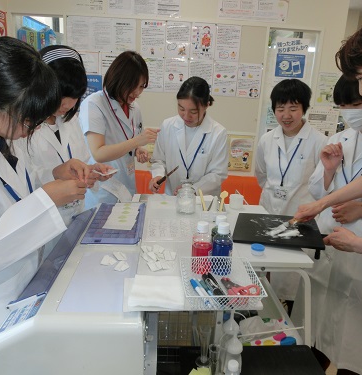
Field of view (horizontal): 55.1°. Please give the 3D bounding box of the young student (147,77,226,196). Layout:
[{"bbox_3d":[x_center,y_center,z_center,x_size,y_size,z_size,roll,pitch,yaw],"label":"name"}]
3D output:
[{"bbox_3d":[0.028,0.150,1.926,0.410,1.480,0.360,5,14,8],"label":"young student"}]

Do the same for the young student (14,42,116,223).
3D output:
[{"bbox_3d":[-0.477,0.245,1.379,0.430,1.520,0.410,14,18,37],"label":"young student"}]

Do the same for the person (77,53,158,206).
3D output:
[{"bbox_3d":[-0.328,0.148,1.724,0.430,1.550,0.410,15,18,39],"label":"person"}]

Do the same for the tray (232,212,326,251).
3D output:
[{"bbox_3d":[0.367,0.164,1.317,0.310,0.025,0.300,5,14,9],"label":"tray"}]

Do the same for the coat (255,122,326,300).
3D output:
[{"bbox_3d":[0.543,0.149,1.806,0.400,0.950,0.280,9,16,23],"label":"coat"}]

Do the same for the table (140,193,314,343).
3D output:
[{"bbox_3d":[0.115,0.600,1.395,0.540,0.880,0.960,2,14,-4],"label":"table"}]

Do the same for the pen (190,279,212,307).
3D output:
[{"bbox_3d":[0.051,0.264,0.857,0.014,0.014,0.138,-4,16,-24],"label":"pen"}]

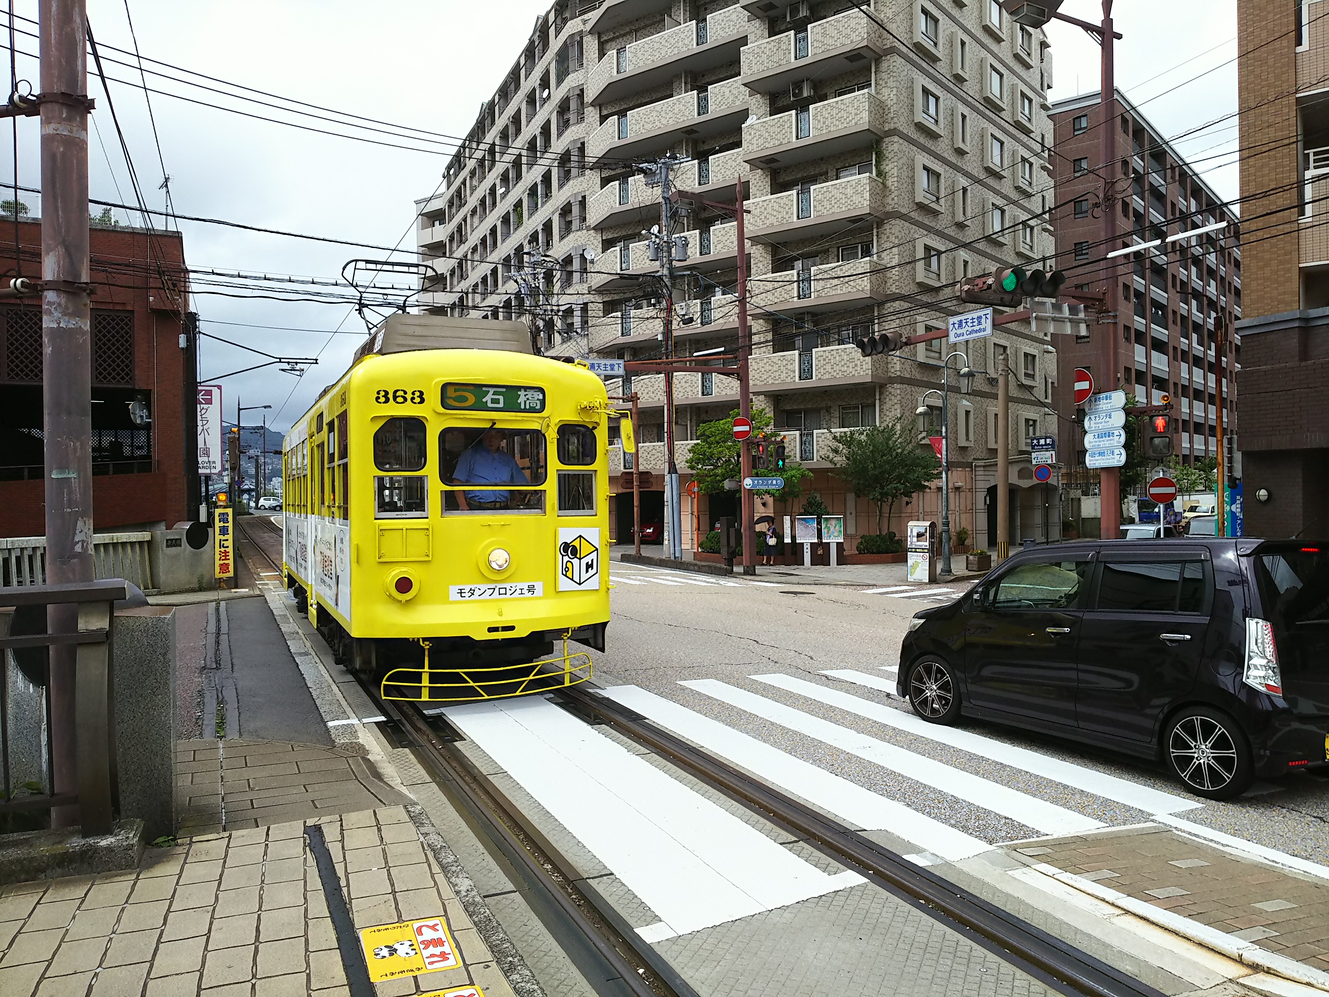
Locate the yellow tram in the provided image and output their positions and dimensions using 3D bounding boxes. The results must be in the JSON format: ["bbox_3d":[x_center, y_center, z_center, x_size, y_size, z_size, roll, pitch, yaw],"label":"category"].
[{"bbox_3d":[-3.663,-0.020,13.365,2.350,3.600,11.300,-1,0,-24],"label":"yellow tram"}]

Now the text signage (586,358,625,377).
[{"bbox_3d":[-1.659,-3.512,26.800,1.200,0.420,0.100,-1,0,-10],"label":"text signage"}]

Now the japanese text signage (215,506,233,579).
[{"bbox_3d":[-8.516,0.873,19.300,0.360,1.360,0.140,-1,0,-30],"label":"japanese text signage"}]

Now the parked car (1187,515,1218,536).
[{"bbox_3d":[18.141,1.339,33.000,1.650,1.520,3.800,0,1,38],"label":"parked car"}]

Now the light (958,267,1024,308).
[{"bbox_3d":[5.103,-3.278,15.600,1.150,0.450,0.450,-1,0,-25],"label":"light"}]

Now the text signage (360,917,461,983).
[{"bbox_3d":[-0.941,1.661,3.688,0.315,0.010,0.440,-1,0,-22],"label":"text signage"}]

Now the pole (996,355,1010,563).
[{"bbox_3d":[10.003,-1.128,29.500,0.330,6.336,0.330,-1,0,18],"label":"pole"}]

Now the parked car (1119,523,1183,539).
[{"bbox_3d":[13.344,1.473,27.500,1.620,1.480,3.900,0,1,38],"label":"parked car"}]

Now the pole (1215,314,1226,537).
[{"bbox_3d":[12.818,-1.141,23.000,0.170,6.211,0.170,-1,0,18],"label":"pole"}]

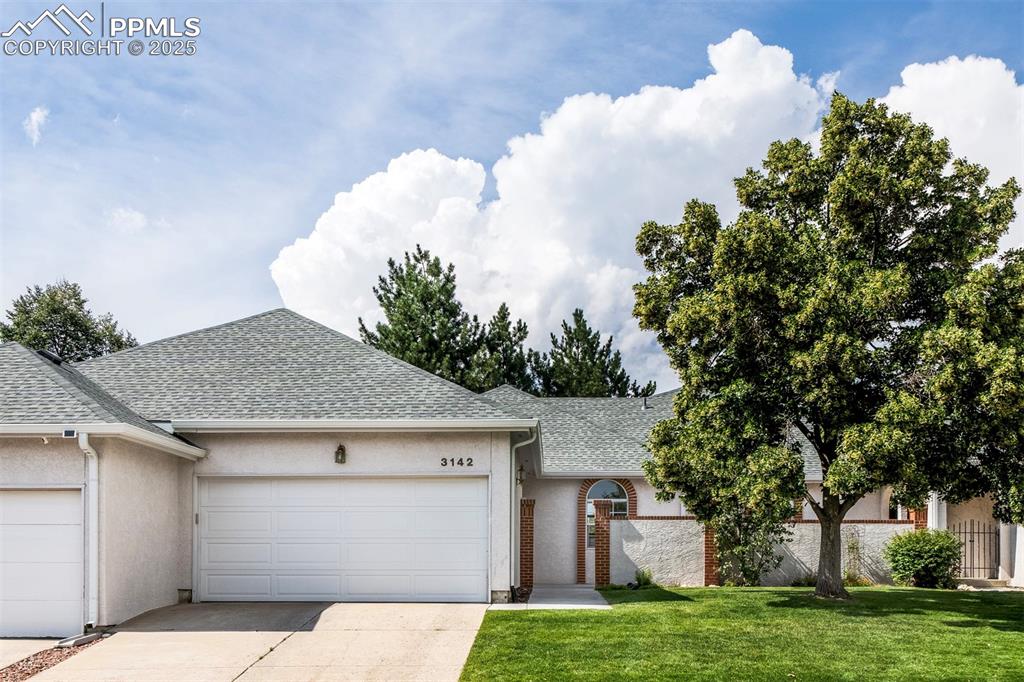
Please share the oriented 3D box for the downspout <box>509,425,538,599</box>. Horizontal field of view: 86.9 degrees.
[{"bbox_3d":[0.204,2.887,9.200,0.430,2.830,0.250,0,-3,2],"label":"downspout"}]

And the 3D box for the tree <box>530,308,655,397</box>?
[{"bbox_3d":[4.024,4.373,27.000,6.000,9.600,5.800,0,-3,2],"label":"tree"}]

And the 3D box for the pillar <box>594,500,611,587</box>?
[{"bbox_3d":[2.022,4.521,12.000,0.330,1.930,0.330,0,-3,2],"label":"pillar"}]

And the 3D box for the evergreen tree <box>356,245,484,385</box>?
[{"bbox_3d":[-4.523,1.425,27.000,6.300,12.500,6.000,0,-3,2],"label":"evergreen tree"}]

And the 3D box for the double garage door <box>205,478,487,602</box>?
[{"bbox_3d":[-2.870,3.381,9.200,4.950,2.130,0.200,0,-3,2],"label":"double garage door"}]

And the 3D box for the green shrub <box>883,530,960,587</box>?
[{"bbox_3d":[9.195,4.872,12.100,1.750,1.350,1.600,0,-3,2],"label":"green shrub"}]

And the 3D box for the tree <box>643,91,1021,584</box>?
[{"bbox_3d":[5.955,0.103,10.100,7.200,9.400,6.800,0,-3,2],"label":"tree"}]

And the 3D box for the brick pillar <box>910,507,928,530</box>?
[{"bbox_3d":[9.843,4.945,13.000,0.330,1.900,0.330,0,-3,2],"label":"brick pillar"}]

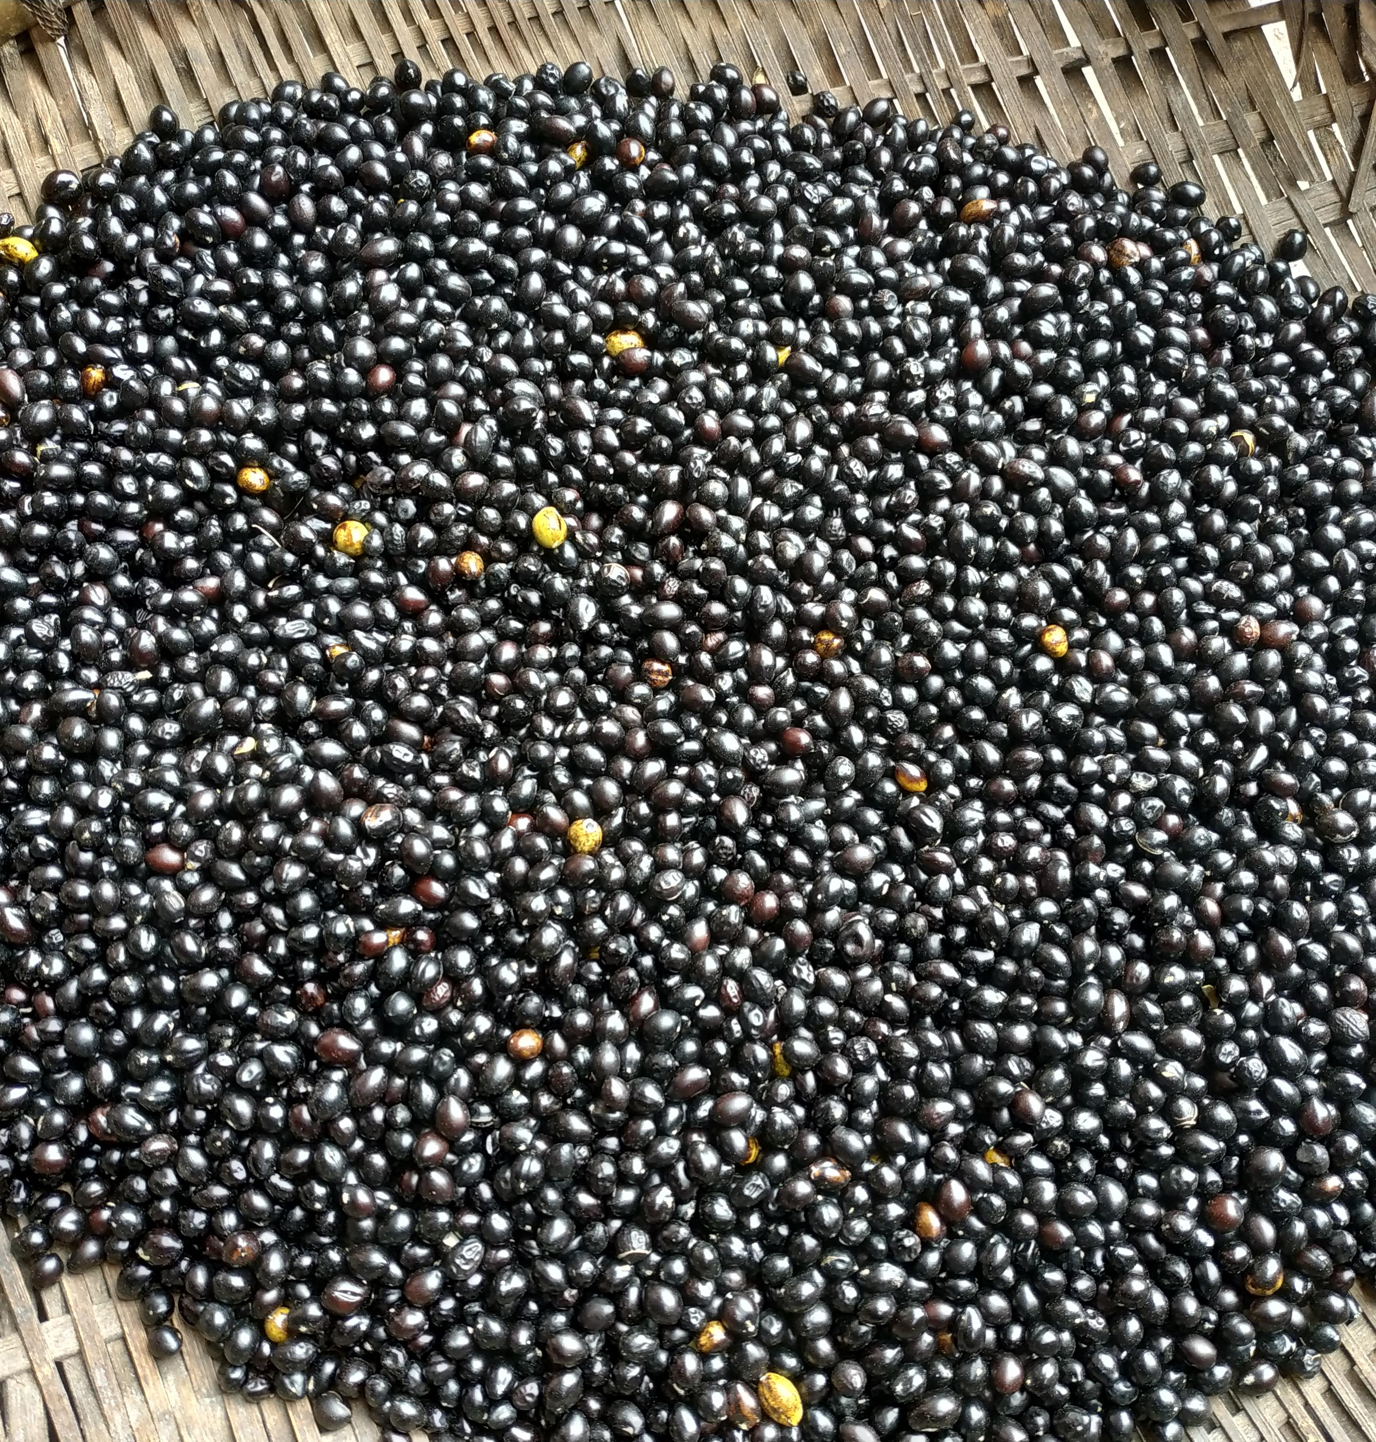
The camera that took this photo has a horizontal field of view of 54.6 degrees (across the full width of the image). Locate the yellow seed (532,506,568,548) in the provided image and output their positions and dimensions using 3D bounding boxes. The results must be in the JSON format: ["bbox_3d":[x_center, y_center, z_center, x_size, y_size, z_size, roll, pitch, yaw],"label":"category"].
[{"bbox_3d":[-0.047,-0.067,0.460,0.012,0.012,0.015,-10,68,-4],"label":"yellow seed"}]

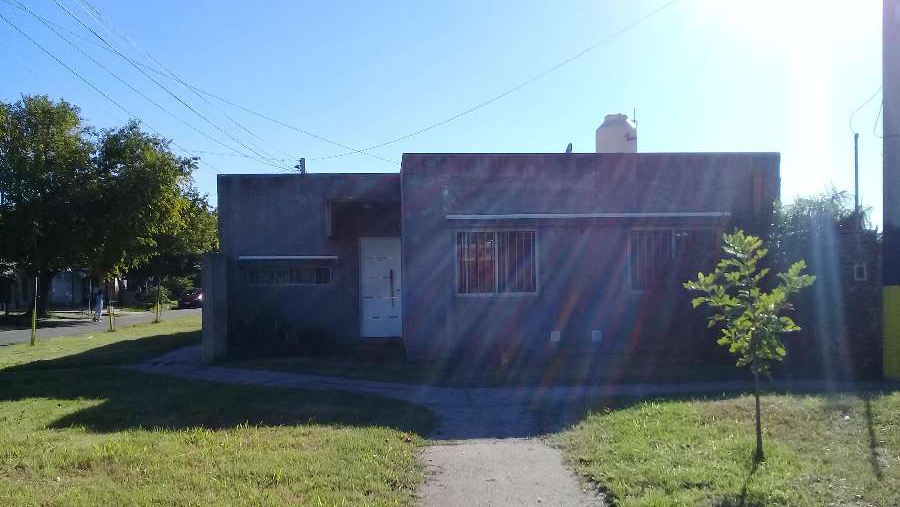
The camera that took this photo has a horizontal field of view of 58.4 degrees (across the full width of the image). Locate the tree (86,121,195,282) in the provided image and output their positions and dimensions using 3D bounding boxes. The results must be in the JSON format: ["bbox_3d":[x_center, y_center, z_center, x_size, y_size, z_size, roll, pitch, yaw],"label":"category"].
[{"bbox_3d":[-21.712,-2.640,56.000,8.300,13.000,8.300,-1,-2,0],"label":"tree"}]

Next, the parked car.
[{"bbox_3d":[-20.049,3.517,63.000,1.750,1.480,4.200,-1,-2,0],"label":"parked car"}]

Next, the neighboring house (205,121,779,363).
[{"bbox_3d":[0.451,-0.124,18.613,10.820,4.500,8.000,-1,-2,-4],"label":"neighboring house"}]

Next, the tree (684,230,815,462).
[{"bbox_3d":[2.378,0.738,6.400,1.040,1.840,1.000,-1,-2,0],"label":"tree"}]

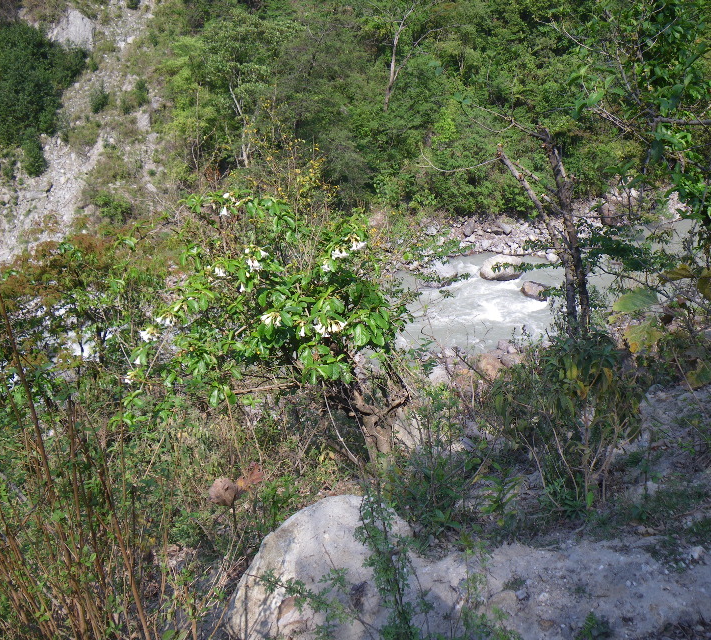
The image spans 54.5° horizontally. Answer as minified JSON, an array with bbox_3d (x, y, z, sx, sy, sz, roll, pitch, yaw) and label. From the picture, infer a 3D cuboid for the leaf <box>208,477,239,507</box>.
[{"bbox_3d":[-0.612,0.795,3.200,0.140,0.125,0.090,0,16,0],"label":"leaf"}]

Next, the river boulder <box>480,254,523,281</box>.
[{"bbox_3d":[6.934,-2.510,33.000,2.000,1.100,1.500,0,16,0],"label":"river boulder"}]

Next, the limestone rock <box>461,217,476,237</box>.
[{"bbox_3d":[6.877,-5.630,42.000,0.850,1.000,0.850,0,16,0],"label":"limestone rock"}]

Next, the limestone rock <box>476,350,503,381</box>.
[{"bbox_3d":[3.786,1.286,19.500,0.800,0.720,0.750,0,16,0],"label":"limestone rock"}]

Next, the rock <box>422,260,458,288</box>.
[{"bbox_3d":[3.895,-2.110,32.000,1.650,1.050,1.500,0,16,0],"label":"rock"}]

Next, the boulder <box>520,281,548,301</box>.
[{"bbox_3d":[7.652,-1.261,29.500,1.300,0.750,1.000,0,16,0],"label":"boulder"}]

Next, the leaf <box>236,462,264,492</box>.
[{"bbox_3d":[-0.499,0.742,3.250,0.130,0.130,0.070,0,16,0],"label":"leaf"}]

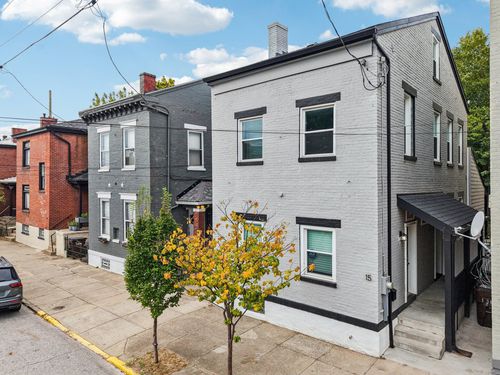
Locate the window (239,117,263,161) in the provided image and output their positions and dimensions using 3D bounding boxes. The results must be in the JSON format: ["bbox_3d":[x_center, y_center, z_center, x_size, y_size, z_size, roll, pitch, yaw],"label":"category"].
[{"bbox_3d":[-0.006,-1.384,10.005,0.942,1.262,0.091,0,1,41],"label":"window"}]

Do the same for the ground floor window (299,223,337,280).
[{"bbox_3d":[1.699,1.607,8.497,0.977,1.272,0.120,0,1,41],"label":"ground floor window"}]

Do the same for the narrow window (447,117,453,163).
[{"bbox_3d":[7.537,-1.724,13.169,0.099,1.626,0.988,0,1,41],"label":"narrow window"}]

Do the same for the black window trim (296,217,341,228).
[{"bbox_3d":[1.659,0.847,8.422,1.230,0.181,0.100,0,1,41],"label":"black window trim"}]

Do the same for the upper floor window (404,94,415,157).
[{"bbox_3d":[4.156,-1.629,9.079,0.120,1.650,0.900,0,1,41],"label":"upper floor window"}]

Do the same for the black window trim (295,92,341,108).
[{"bbox_3d":[1.667,-2.128,8.505,1.231,0.190,0.103,0,1,41],"label":"black window trim"}]

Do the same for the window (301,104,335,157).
[{"bbox_3d":[1.684,-1.347,8.443,0.944,1.222,0.120,0,1,41],"label":"window"}]

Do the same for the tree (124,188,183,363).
[{"bbox_3d":[-2.098,1.951,7.667,1.368,3.876,1.368,0,1,41],"label":"tree"}]

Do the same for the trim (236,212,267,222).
[{"bbox_3d":[0.041,0.842,9.834,1.173,0.181,0.100,0,1,41],"label":"trim"}]

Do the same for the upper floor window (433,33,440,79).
[{"bbox_3d":[6.021,-4.168,11.277,0.120,1.295,0.925,0,1,41],"label":"upper floor window"}]

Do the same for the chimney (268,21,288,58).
[{"bbox_3d":[1.090,-5.491,13.264,0.418,1.383,0.669,0,1,41],"label":"chimney"}]

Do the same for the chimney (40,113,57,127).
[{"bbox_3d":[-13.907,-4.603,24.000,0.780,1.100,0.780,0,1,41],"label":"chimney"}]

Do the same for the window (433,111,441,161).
[{"bbox_3d":[6.247,-1.687,11.673,0.099,1.626,0.988,0,1,41],"label":"window"}]

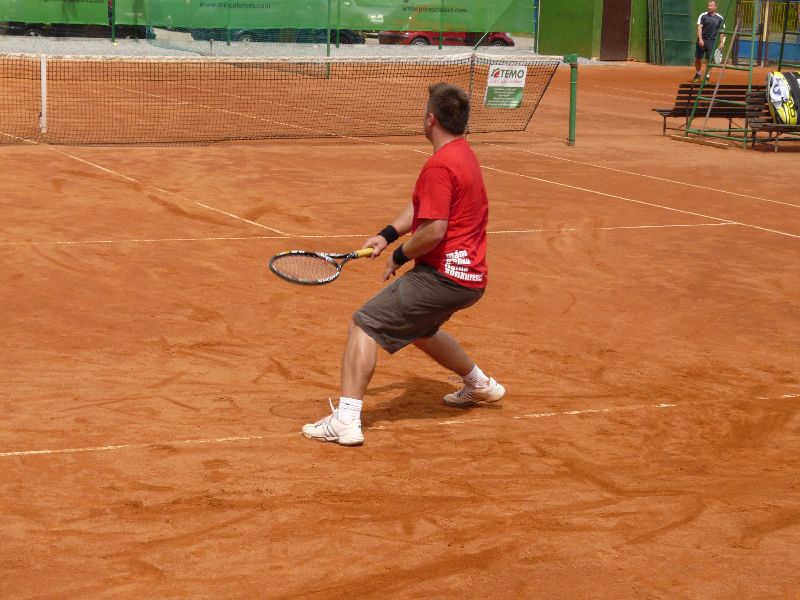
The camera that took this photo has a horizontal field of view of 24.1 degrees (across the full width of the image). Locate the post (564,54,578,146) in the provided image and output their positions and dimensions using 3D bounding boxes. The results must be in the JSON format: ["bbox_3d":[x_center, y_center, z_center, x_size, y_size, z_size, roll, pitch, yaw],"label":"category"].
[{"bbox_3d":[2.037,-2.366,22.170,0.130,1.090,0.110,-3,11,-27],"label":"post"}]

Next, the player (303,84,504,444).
[{"bbox_3d":[0.070,-0.205,8.170,0.720,1.480,1.120,7,11,26],"label":"player"}]

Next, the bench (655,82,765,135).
[{"bbox_3d":[4.071,-2.479,24.495,1.450,0.730,0.600,-3,11,-27],"label":"bench"}]

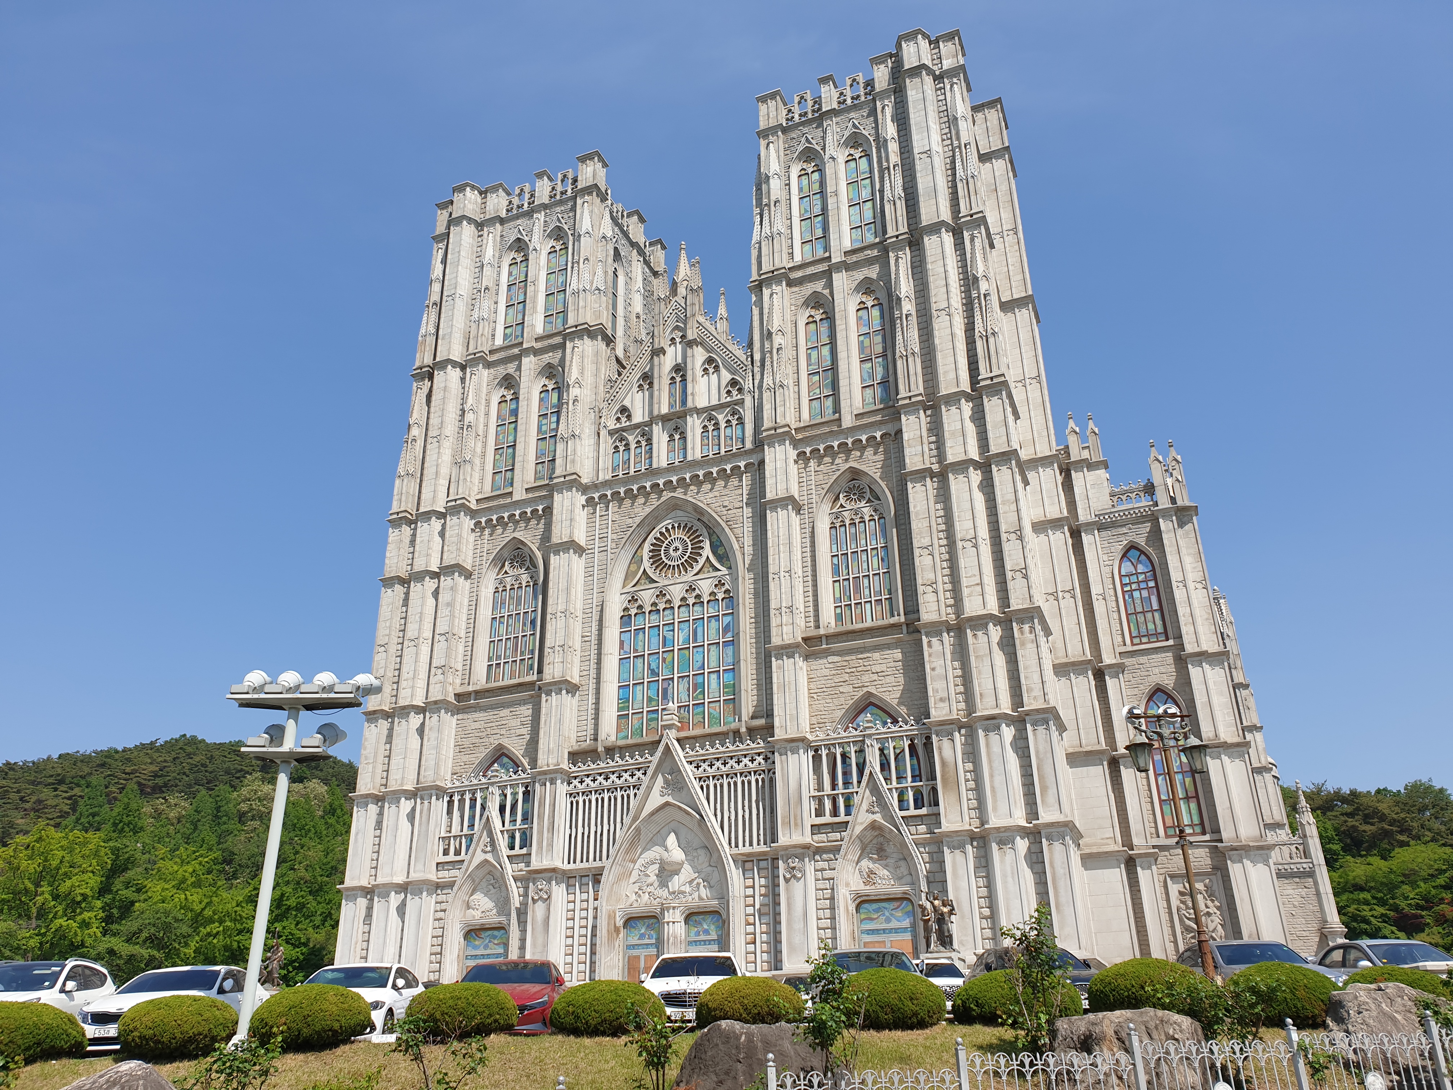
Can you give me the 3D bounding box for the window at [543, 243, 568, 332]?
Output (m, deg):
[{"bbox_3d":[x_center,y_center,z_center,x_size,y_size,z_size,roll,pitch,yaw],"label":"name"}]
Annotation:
[{"bbox_3d":[-10.621,-16.545,68.431,1.500,7.450,0.350,-11,-26,21],"label":"window"}]

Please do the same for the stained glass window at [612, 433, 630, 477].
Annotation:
[{"bbox_3d":[-6.322,-5.519,66.011,1.240,3.049,0.400,-11,-27,20],"label":"stained glass window"}]

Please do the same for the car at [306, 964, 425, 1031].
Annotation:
[{"bbox_3d":[-6.810,8.542,20.263,1.860,1.440,4.570,0,-25,-2],"label":"car"}]

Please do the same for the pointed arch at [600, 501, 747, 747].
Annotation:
[{"bbox_3d":[-2.714,3.668,58.089,8.110,13.760,0.700,-11,-27,21],"label":"pointed arch"}]

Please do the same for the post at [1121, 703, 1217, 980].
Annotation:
[{"bbox_3d":[7.003,4.789,16.570,1.420,4.850,0.500,6,-26,-14],"label":"post"}]

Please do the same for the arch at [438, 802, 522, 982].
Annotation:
[{"bbox_3d":[-12.646,18.495,56.799,4.857,9.997,1.600,-11,-27,20],"label":"arch"}]

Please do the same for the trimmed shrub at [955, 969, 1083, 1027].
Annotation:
[{"bbox_3d":[4.099,6.392,15.408,1.807,0.752,1.807,-1,-25,0],"label":"trimmed shrub"}]

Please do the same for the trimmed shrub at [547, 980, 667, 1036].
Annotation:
[{"bbox_3d":[-1.707,6.699,15.754,1.694,0.767,1.694,-1,-25,0],"label":"trimmed shrub"}]

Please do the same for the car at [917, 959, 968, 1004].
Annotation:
[{"bbox_3d":[5.348,11.815,28.580,1.880,1.680,4.700,-4,-25,5],"label":"car"}]

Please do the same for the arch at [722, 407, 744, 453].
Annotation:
[{"bbox_3d":[0.436,-6.750,63.519,1.260,2.858,0.400,-11,-27,20],"label":"arch"}]

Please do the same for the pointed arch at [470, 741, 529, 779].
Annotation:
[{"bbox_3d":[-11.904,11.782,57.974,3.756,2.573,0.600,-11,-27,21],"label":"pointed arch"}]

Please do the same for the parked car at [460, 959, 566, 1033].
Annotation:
[{"bbox_3d":[-3.839,8.432,20.109,1.830,1.420,4.650,0,-25,-1],"label":"parked car"}]

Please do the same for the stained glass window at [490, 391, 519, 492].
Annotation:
[{"bbox_3d":[-13.836,-6.682,68.692,1.494,7.236,0.350,-11,-27,21],"label":"stained glass window"}]

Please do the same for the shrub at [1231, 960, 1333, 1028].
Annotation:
[{"bbox_3d":[8.053,6.498,15.768,1.524,0.908,1.524,-1,-25,0],"label":"shrub"}]

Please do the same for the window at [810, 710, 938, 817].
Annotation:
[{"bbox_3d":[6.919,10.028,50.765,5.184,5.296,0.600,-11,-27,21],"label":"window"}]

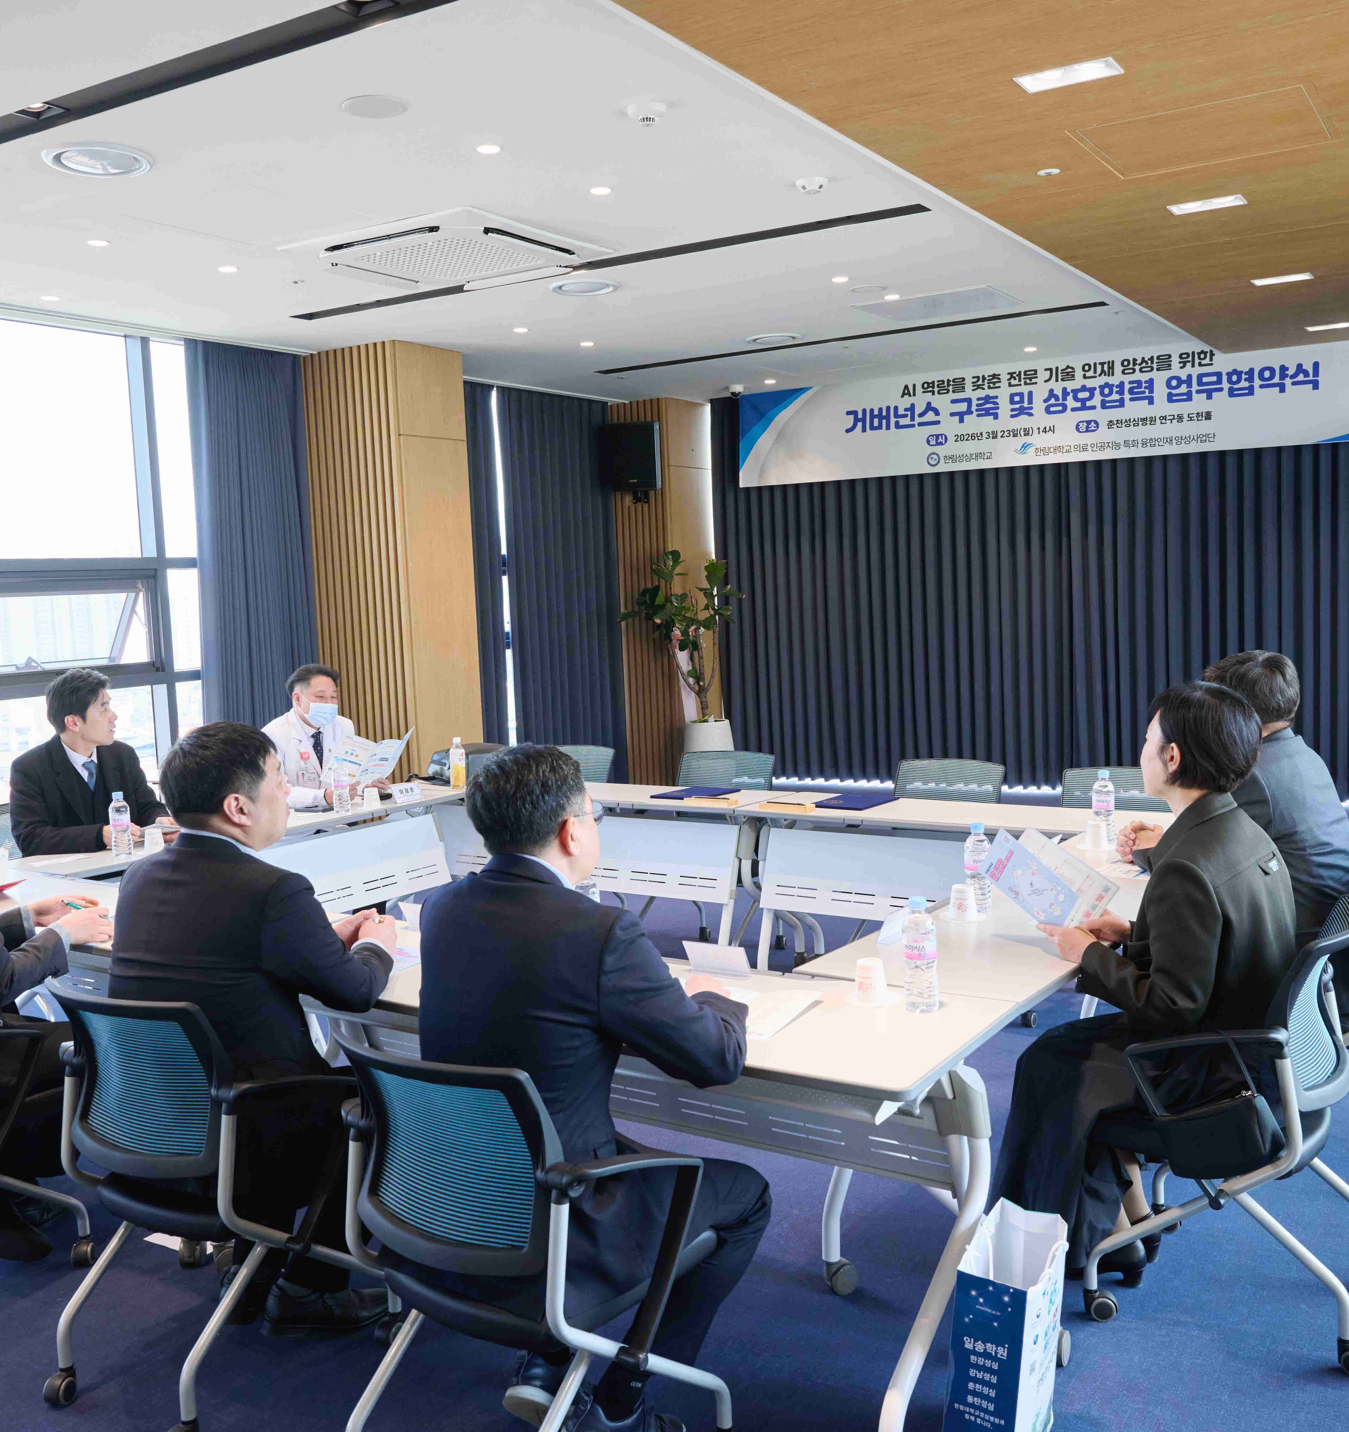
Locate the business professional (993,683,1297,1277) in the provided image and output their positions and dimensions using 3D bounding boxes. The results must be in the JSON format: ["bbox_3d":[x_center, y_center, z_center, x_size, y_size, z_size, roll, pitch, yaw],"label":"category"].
[{"bbox_3d":[0.996,0.586,3.054,0.680,1.290,0.480,2,7,38],"label":"business professional"}]

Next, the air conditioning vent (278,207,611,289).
[{"bbox_3d":[-0.902,-1.827,5.717,0.950,0.070,0.950,1,7,31],"label":"air conditioning vent"}]

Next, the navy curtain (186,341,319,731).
[{"bbox_3d":[-2.231,-0.564,7.776,0.150,2.820,0.870,1,7,31],"label":"navy curtain"}]

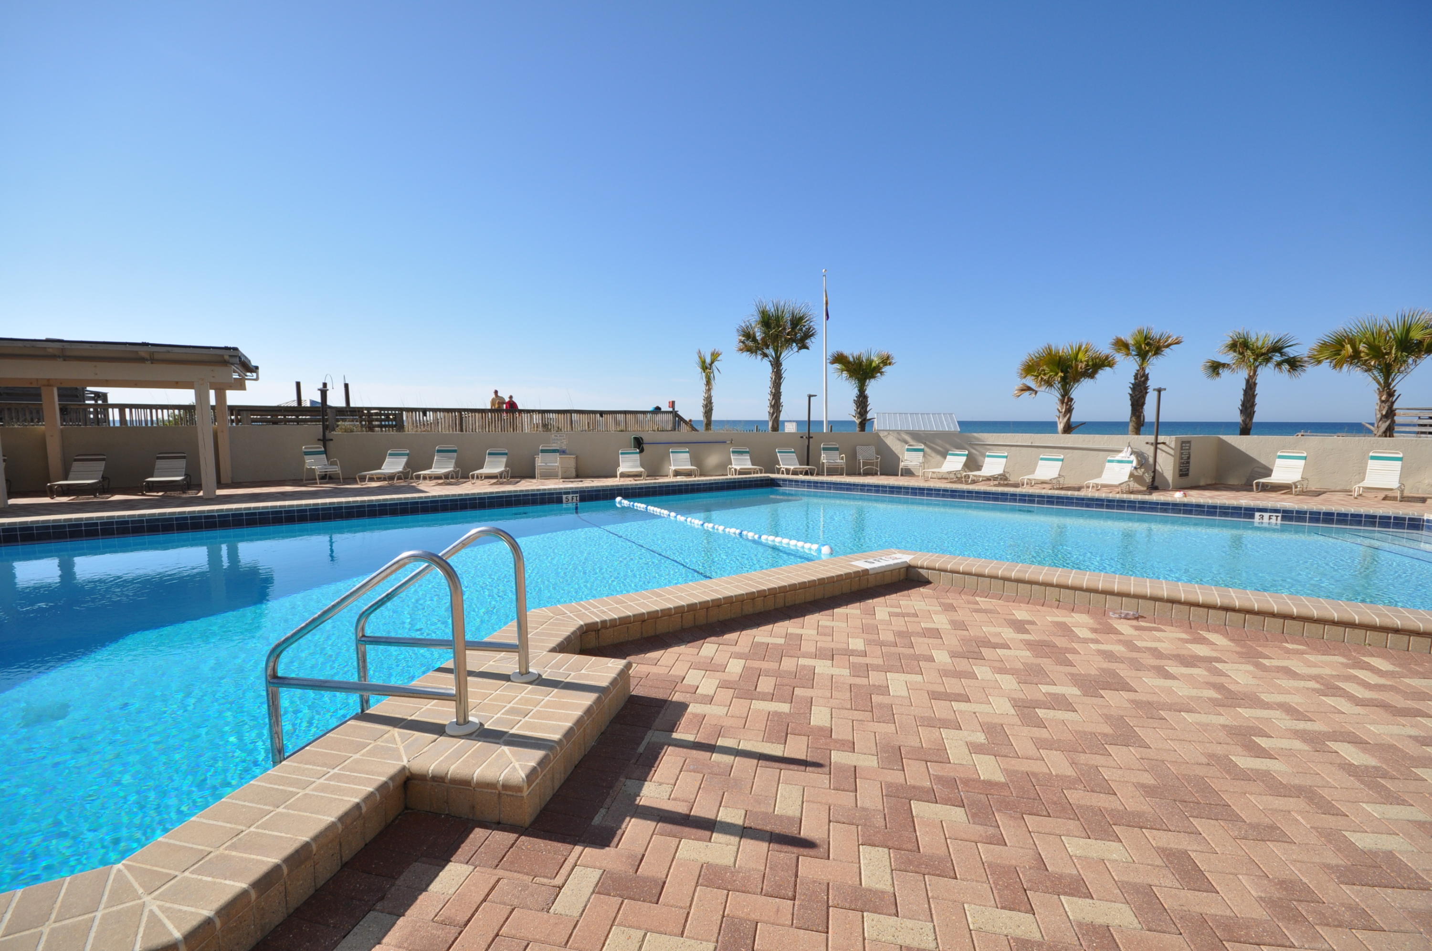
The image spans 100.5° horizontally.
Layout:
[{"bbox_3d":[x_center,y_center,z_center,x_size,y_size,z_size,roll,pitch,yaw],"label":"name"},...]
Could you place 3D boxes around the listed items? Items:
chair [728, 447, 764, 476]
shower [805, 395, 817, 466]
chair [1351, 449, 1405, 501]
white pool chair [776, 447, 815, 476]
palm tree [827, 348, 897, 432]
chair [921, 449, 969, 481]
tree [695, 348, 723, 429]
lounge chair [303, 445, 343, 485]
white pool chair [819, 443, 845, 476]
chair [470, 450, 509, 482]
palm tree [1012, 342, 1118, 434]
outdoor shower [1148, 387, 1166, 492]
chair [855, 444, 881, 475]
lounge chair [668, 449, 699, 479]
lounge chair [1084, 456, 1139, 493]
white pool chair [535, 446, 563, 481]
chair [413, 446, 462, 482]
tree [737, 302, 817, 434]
[{"bbox_3d":[0.836,-0.371,16.966,0.671,0.835,1.545,-1,5,-10],"label":"chair"},{"bbox_3d":[2.743,-1.175,17.473,0.420,2.354,0.400,0,5,0],"label":"shower"},{"bbox_3d":[13.698,-0.024,12.325,1.420,0.962,0.660,-5,7,-42],"label":"chair"},{"bbox_3d":[2.154,-0.328,16.311,0.660,0.731,1.620,-1,5,-13],"label":"white pool chair"},{"bbox_3d":[5.425,-2.494,22.365,2.400,4.309,2.400,1,6,14],"label":"palm tree"},{"bbox_3d":[6.088,-0.265,15.648,0.640,0.750,1.648,5,7,40],"label":"chair"},{"bbox_3d":[-0.248,-2.300,20.174,0.920,3.936,0.920,0,5,0],"label":"tree"},{"bbox_3d":[-9.623,-0.268,14.538,0.720,0.910,0.620,4,7,38],"label":"lounge chair"},{"bbox_3d":[3.271,-0.453,16.778,0.590,0.900,0.660,0,5,-3],"label":"white pool chair"},{"bbox_3d":[-5.853,-0.253,15.564,0.671,0.819,1.564,-1,5,-8],"label":"chair"},{"bbox_3d":[10.524,-1.951,18.070,2.750,4.100,2.750,3,6,30],"label":"palm tree"},{"bbox_3d":[10.390,-0.846,14.020,0.420,2.392,0.400,5,7,40],"label":"outdoor shower"},{"bbox_3d":[4.301,-0.414,16.882,0.570,0.810,0.600,0,5,-4],"label":"chair"},{"bbox_3d":[-0.891,-0.364,16.242,0.640,0.799,1.546,-1,5,-10],"label":"lounge chair"},{"bbox_3d":[8.809,-0.028,13.305,0.660,0.740,1.600,5,7,43],"label":"lounge chair"},{"bbox_3d":[-4.453,-0.332,15.864,0.650,0.930,0.680,-1,6,-14],"label":"white pool chair"},{"bbox_3d":[-7.182,-0.284,15.432,0.671,0.897,1.456,0,5,-6],"label":"chair"},{"bbox_3d":[2.093,-3.124,20.800,2.800,5.839,2.800,1,5,6],"label":"tree"}]

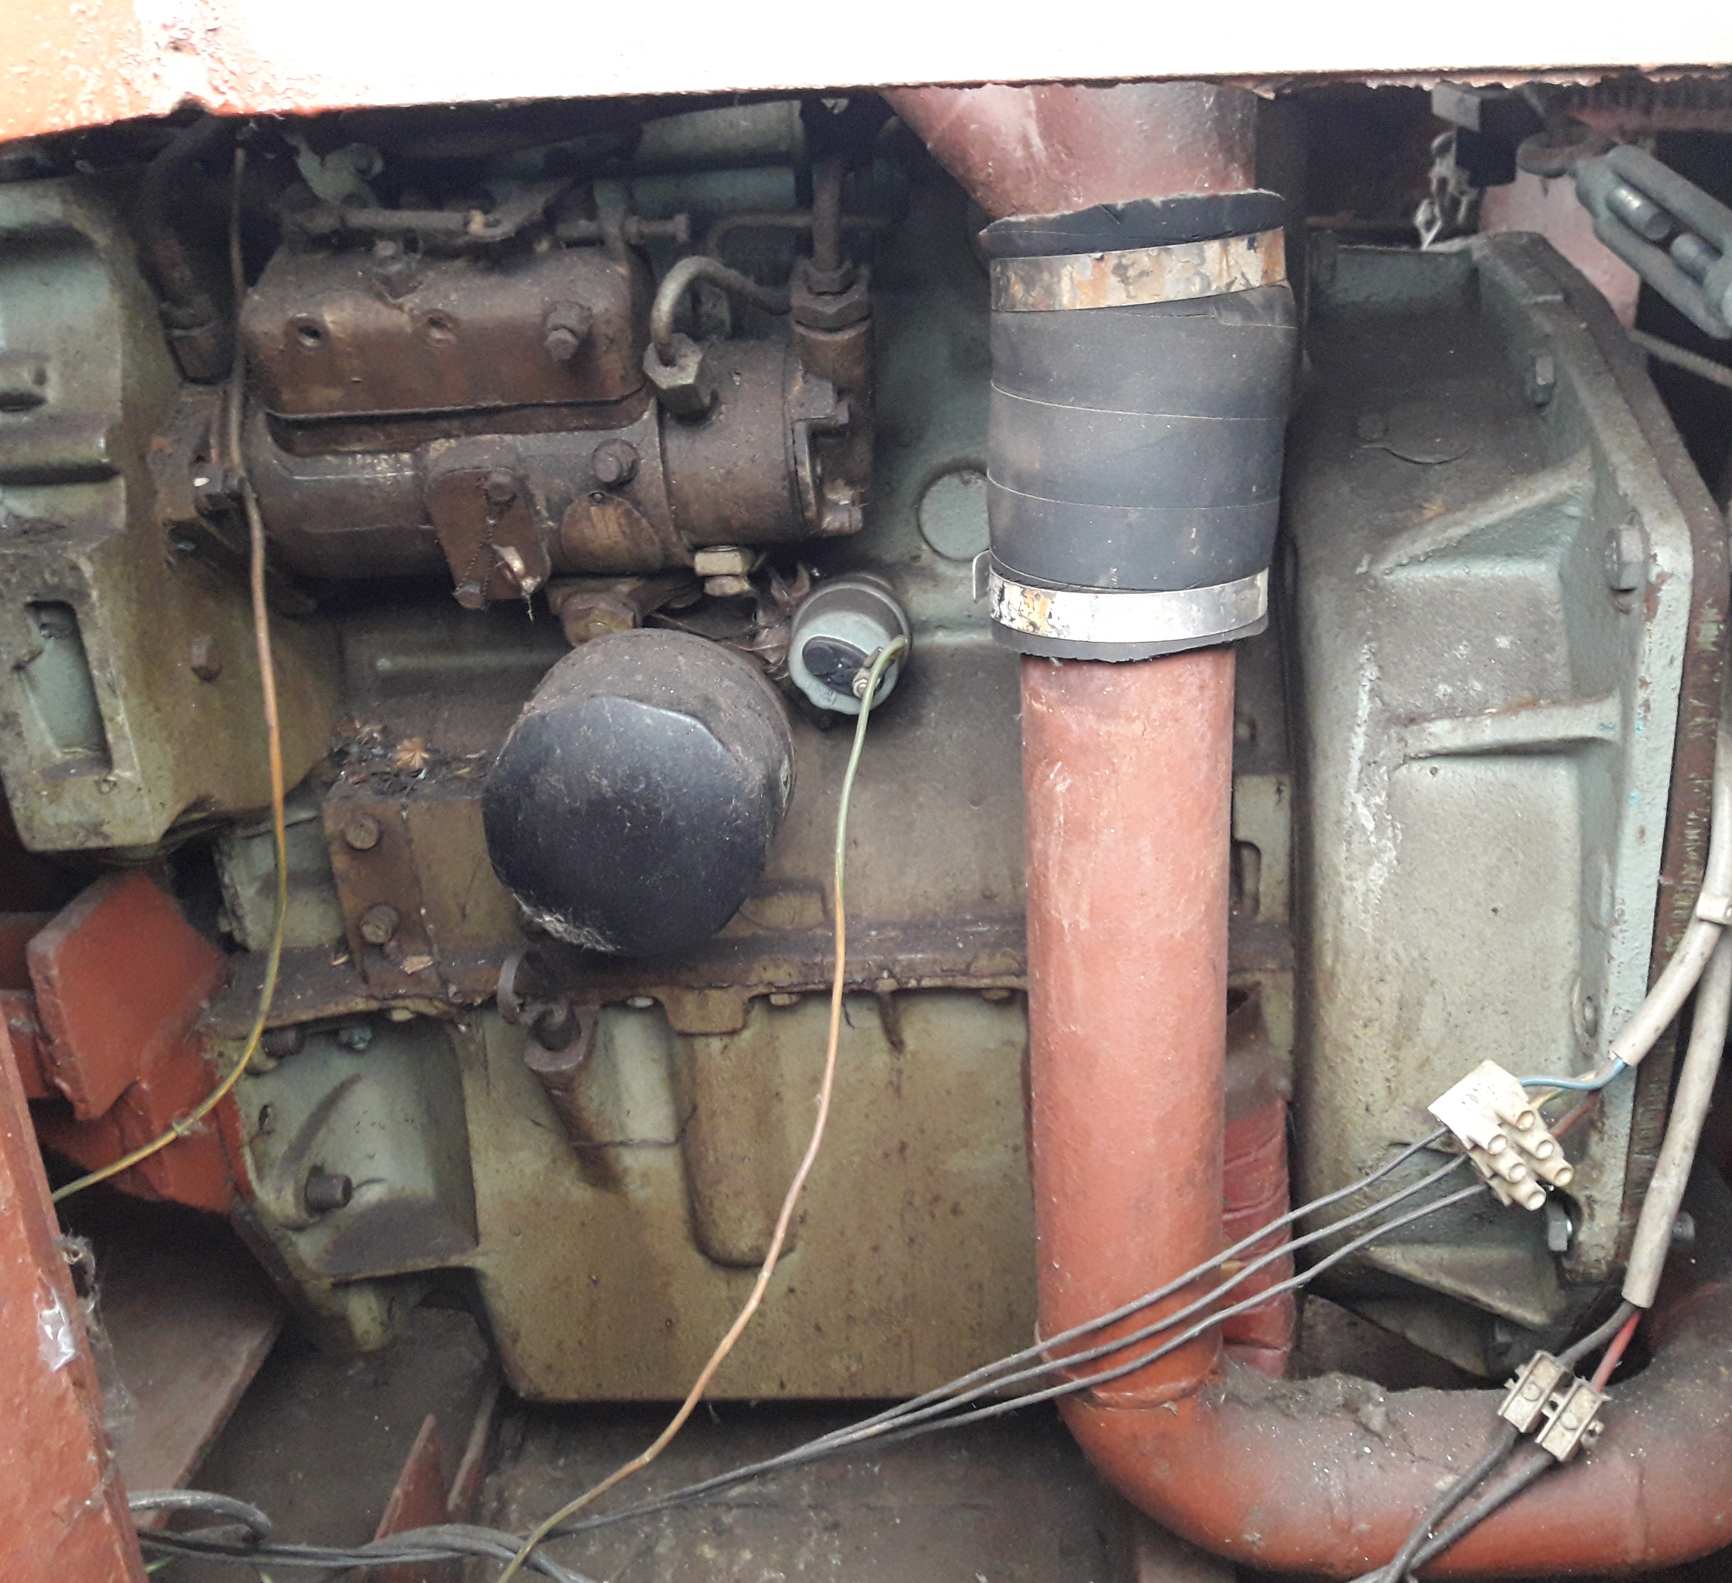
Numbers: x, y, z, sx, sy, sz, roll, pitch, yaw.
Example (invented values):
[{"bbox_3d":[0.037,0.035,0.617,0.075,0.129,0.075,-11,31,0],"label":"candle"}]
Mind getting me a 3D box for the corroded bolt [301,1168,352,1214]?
[{"bbox_3d":[-0.226,0.168,0.715,0.020,0.016,0.016,-1,21,4],"label":"corroded bolt"}]

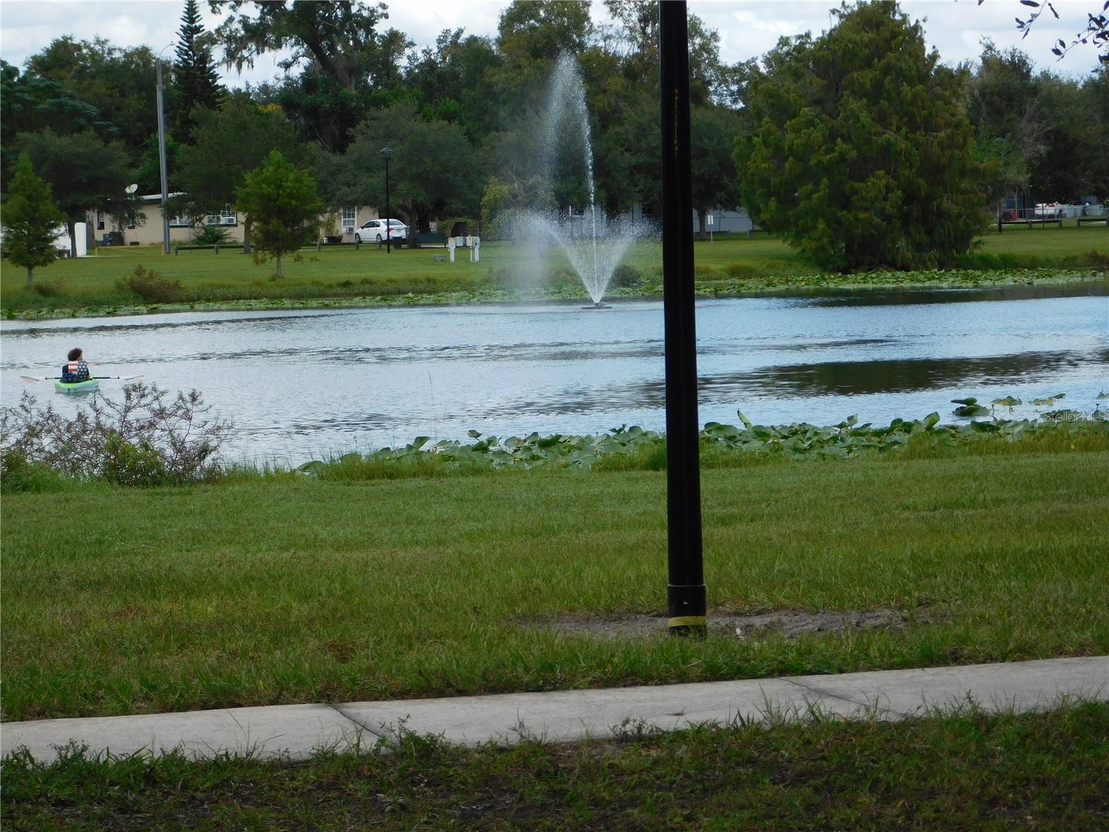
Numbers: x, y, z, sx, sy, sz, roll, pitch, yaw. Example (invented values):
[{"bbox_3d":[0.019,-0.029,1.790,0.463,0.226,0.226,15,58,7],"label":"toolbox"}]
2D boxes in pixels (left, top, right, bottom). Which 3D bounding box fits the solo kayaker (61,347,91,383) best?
[{"bbox_3d":[-8.467,-0.874,76.000,0.520,0.720,0.780,-1,2,5],"label":"solo kayaker"}]

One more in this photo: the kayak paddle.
[{"bbox_3d":[-8.363,-0.663,76.100,2.180,0.140,0.170,-1,2,3],"label":"kayak paddle"}]

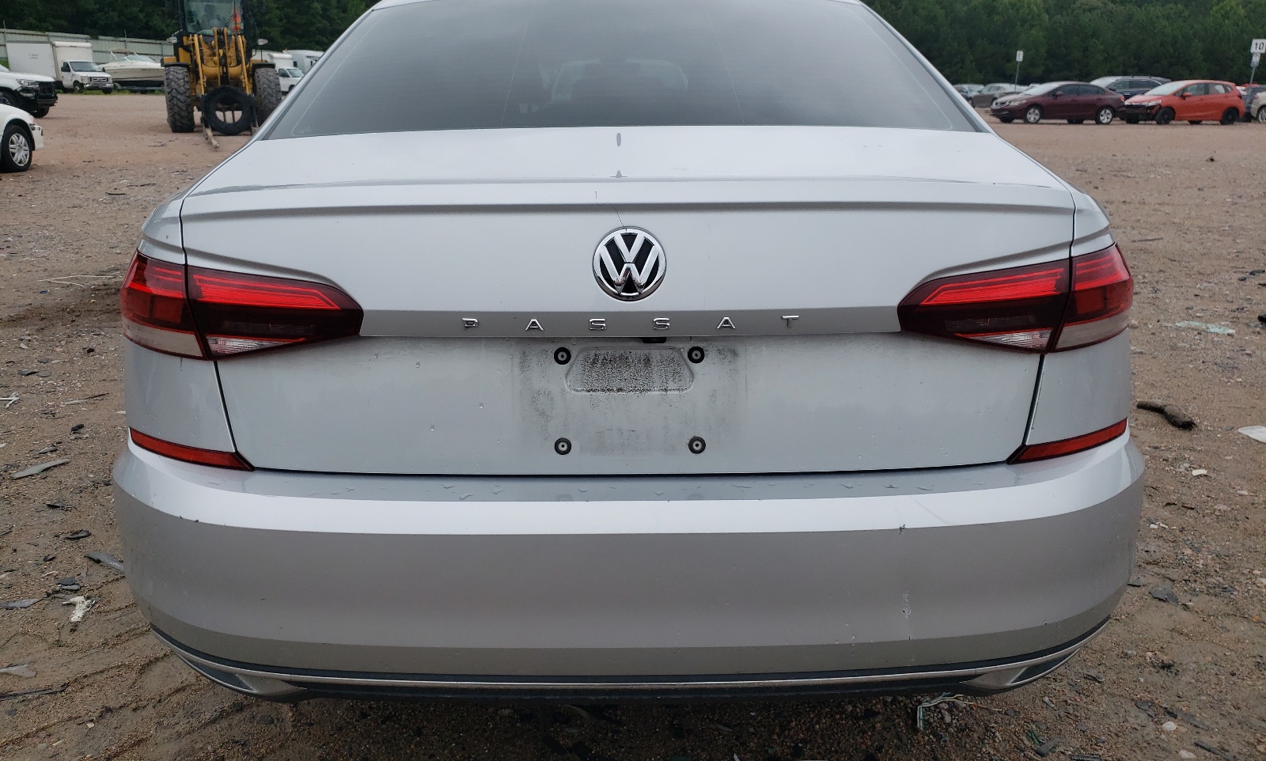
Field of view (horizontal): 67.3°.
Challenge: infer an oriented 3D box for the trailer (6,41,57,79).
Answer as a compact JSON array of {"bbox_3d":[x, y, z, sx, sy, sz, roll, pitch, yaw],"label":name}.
[{"bbox_3d":[-39.828,-21.636,64.300,5.000,2.450,2.400,8,18,24],"label":"trailer"}]

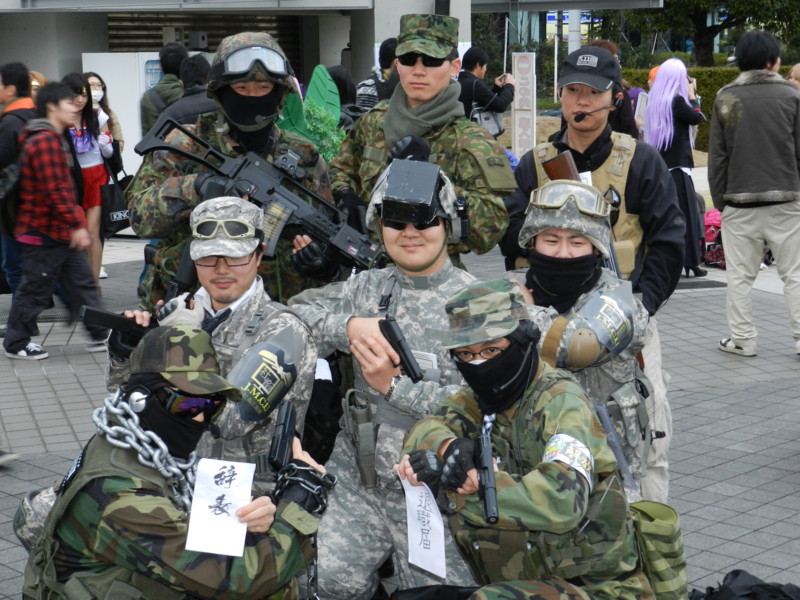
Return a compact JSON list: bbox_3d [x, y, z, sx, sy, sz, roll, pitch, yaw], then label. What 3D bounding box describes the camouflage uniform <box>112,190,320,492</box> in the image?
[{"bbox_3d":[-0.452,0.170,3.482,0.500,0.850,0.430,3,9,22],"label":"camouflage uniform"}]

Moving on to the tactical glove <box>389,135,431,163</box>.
[{"bbox_3d":[0.026,-0.404,3.750,0.120,0.090,0.100,-8,11,-39],"label":"tactical glove"}]

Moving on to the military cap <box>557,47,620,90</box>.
[{"bbox_3d":[0.548,-0.673,4.030,0.180,0.135,0.260,2,9,20],"label":"military cap"}]

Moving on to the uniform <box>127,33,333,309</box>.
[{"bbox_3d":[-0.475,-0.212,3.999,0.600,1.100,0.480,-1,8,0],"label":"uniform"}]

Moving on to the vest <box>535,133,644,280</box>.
[{"bbox_3d":[0.548,-0.263,4.120,0.370,0.490,0.270,1,8,12],"label":"vest"}]

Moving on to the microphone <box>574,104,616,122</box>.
[{"bbox_3d":[0.568,-0.542,4.030,0.090,0.055,0.120,3,9,25],"label":"microphone"}]

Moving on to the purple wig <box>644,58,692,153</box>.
[{"bbox_3d":[2.045,-1.487,10.600,0.320,0.700,0.270,-8,11,-39],"label":"purple wig"}]

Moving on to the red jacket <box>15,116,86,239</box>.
[{"bbox_3d":[-2.042,-0.698,8.100,0.360,0.700,0.430,1,8,10],"label":"red jacket"}]

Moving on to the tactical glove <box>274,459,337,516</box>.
[{"bbox_3d":[-0.199,0.395,2.920,0.110,0.125,0.120,4,10,30],"label":"tactical glove"}]

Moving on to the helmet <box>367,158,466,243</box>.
[{"bbox_3d":[0.042,-0.249,3.500,0.245,0.210,0.310,1,14,10],"label":"helmet"}]

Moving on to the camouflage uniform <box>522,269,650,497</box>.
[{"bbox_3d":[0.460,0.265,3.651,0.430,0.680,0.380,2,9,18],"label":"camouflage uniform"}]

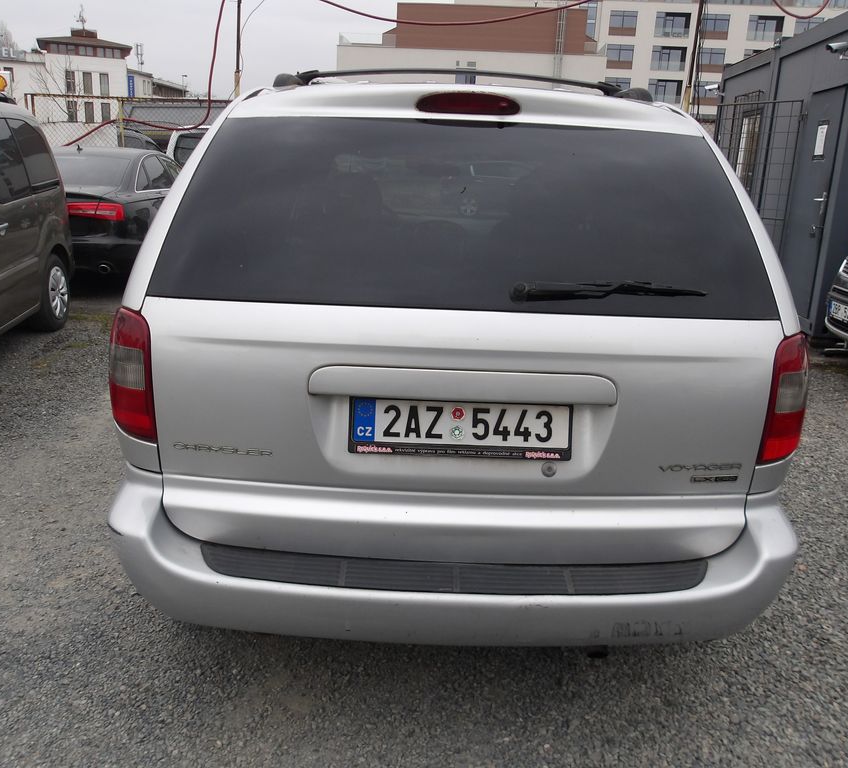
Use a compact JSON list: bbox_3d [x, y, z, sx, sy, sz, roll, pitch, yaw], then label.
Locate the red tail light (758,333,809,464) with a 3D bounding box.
[{"bbox_3d":[0.913,0.035,2.030,0.165,0.340,0.190,3,9,-2],"label":"red tail light"}]

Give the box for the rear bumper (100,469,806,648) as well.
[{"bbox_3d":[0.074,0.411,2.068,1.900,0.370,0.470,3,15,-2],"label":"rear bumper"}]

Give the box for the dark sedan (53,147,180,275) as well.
[{"bbox_3d":[-3.942,-2.203,10.049,1.880,1.455,4.900,2,15,-4],"label":"dark sedan"}]

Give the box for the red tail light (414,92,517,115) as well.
[{"bbox_3d":[0.125,-0.720,2.057,0.270,0.062,0.050,3,-5,-2],"label":"red tail light"}]

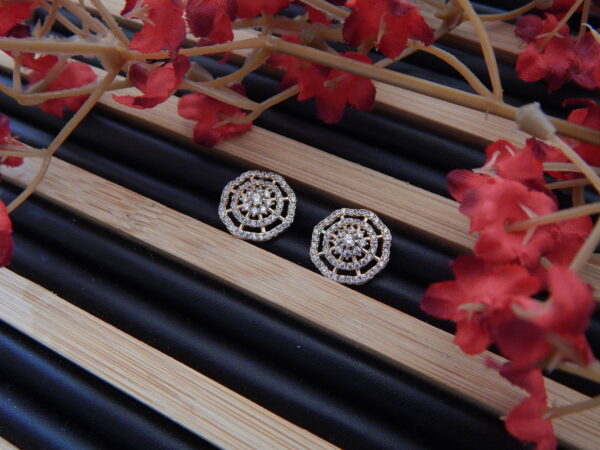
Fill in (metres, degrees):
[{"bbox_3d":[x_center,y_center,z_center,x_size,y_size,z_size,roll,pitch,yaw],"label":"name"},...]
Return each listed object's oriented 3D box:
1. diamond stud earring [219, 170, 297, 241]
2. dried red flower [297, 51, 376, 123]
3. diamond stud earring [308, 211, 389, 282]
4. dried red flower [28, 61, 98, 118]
[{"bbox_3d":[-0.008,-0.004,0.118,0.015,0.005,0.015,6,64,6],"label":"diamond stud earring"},{"bbox_3d":[0.008,-0.029,0.124,0.017,0.009,0.015,0,84,-3],"label":"dried red flower"},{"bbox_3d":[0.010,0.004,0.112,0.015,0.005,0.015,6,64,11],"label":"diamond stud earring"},{"bbox_3d":[-0.053,-0.030,0.132,0.016,0.009,0.013,0,75,-6],"label":"dried red flower"}]

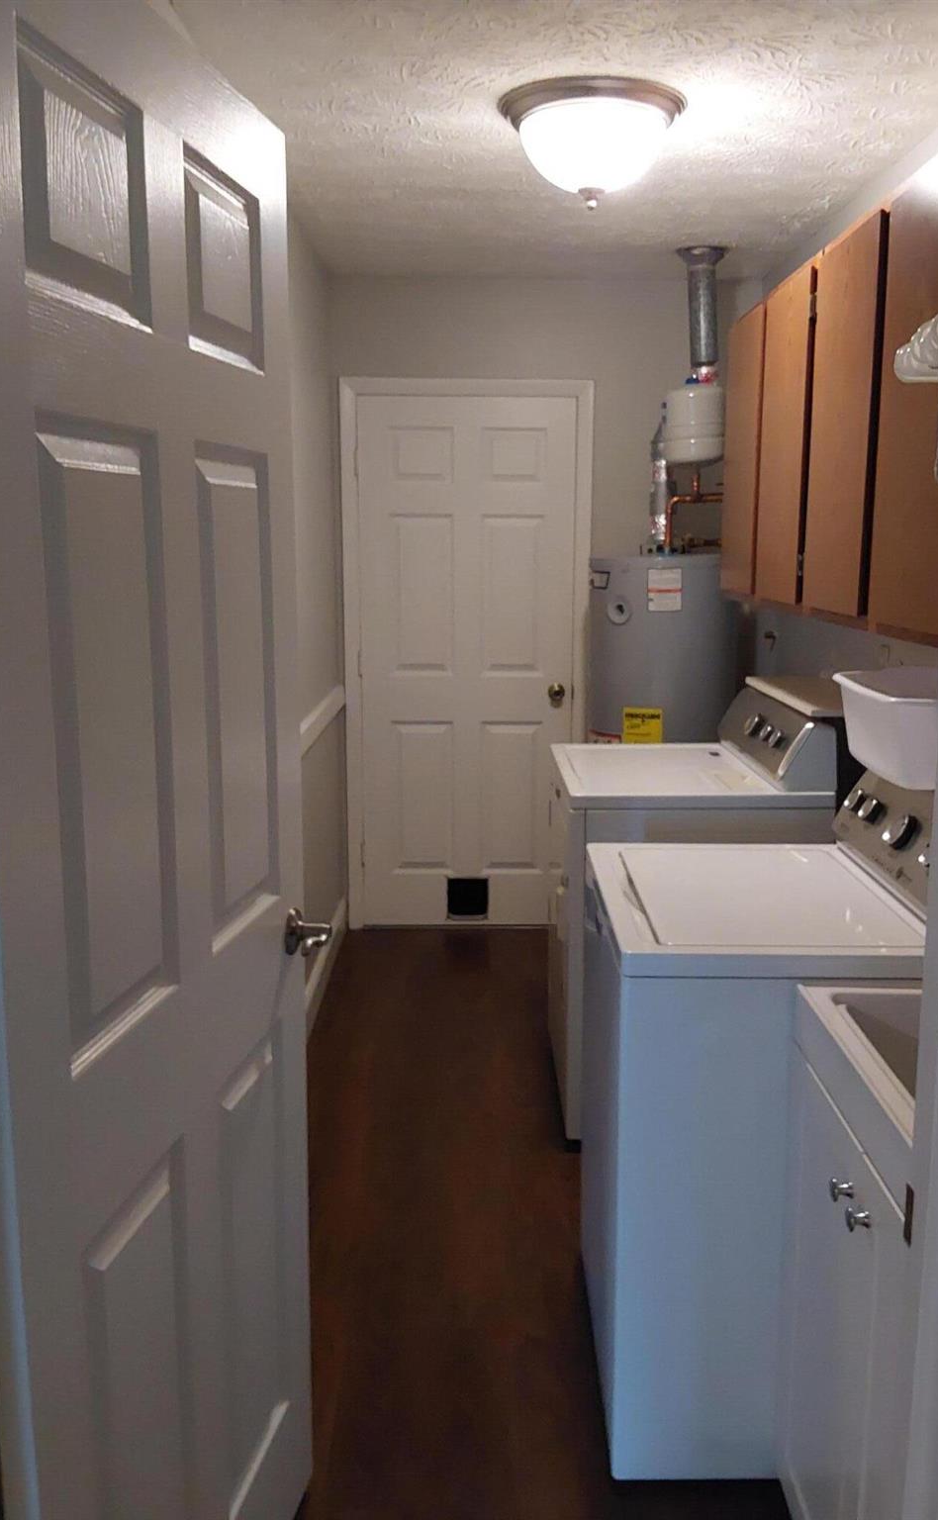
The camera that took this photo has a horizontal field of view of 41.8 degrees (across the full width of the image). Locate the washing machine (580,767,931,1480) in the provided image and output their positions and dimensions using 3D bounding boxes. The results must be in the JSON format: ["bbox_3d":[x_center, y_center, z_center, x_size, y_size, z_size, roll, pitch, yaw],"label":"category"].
[{"bbox_3d":[0.558,0.588,2.210,0.672,1.085,0.677,0,10,0],"label":"washing machine"}]

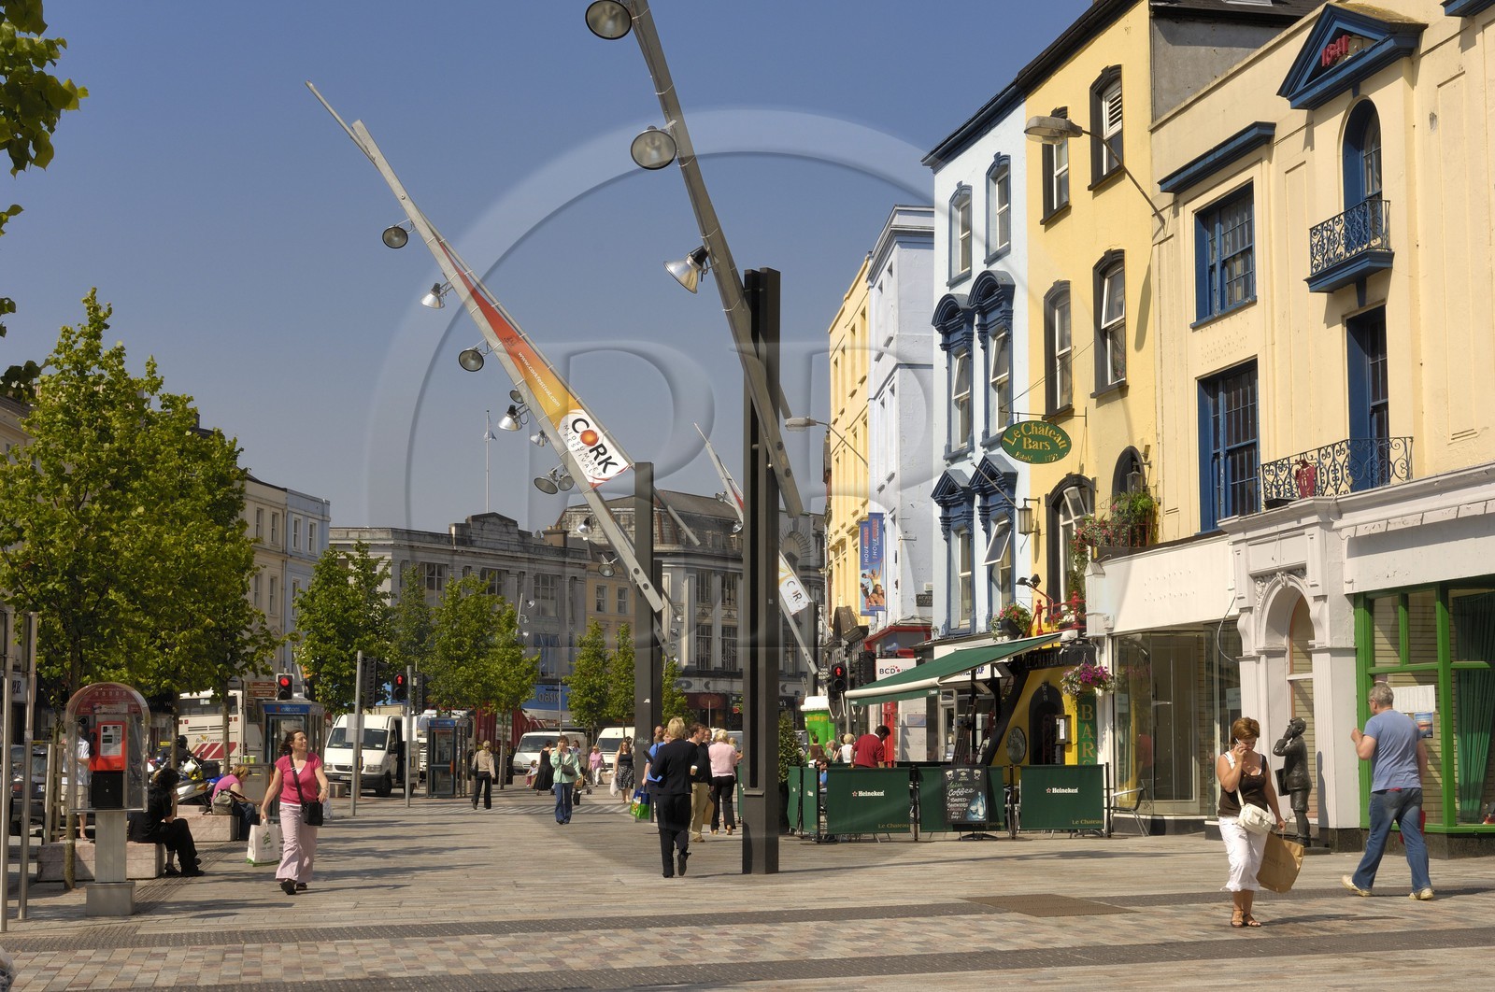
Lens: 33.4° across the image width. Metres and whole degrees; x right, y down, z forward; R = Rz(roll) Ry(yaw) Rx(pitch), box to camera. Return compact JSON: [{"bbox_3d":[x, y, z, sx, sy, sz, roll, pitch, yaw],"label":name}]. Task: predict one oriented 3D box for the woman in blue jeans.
[{"bbox_3d":[-3.392,5.316,46.576,0.550,1.618,0.420,1,-6,-6],"label":"woman in blue jeans"}]

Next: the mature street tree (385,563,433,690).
[{"bbox_3d":[-10.408,5.658,76.824,2.000,7.114,2.000,0,-6,0],"label":"mature street tree"}]

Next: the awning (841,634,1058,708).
[{"bbox_3d":[3.349,2.929,41.717,2.252,1.053,6.737,1,-6,-11],"label":"awning"}]

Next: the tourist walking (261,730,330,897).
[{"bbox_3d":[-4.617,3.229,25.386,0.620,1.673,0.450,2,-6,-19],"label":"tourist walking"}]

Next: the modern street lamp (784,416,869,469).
[{"bbox_3d":[2.088,-1.407,65.428,2.294,1.366,0.350,0,-6,-3],"label":"modern street lamp"}]

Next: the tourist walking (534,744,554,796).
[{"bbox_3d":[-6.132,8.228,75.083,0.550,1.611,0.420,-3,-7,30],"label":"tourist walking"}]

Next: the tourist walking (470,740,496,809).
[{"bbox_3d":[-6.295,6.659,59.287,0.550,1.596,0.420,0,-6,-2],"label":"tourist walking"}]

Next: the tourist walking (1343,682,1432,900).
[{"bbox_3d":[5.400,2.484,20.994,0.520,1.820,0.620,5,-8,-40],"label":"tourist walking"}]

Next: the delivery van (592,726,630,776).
[{"bbox_3d":[-6.337,12.601,121.630,2.000,2.450,5.200,0,-6,0],"label":"delivery van"}]

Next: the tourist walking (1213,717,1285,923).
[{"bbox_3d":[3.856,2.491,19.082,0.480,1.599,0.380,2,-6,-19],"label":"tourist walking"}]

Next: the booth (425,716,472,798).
[{"bbox_3d":[-8.665,7.553,71.819,0.900,2.289,0.900,-2,-6,16],"label":"booth"}]

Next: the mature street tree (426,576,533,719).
[{"bbox_3d":[-8.797,6.222,82.798,3.623,7.213,3.300,0,-6,0],"label":"mature street tree"}]

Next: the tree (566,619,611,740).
[{"bbox_3d":[-6.469,8.359,101.176,1.950,6.700,1.950,0,-6,0],"label":"tree"}]

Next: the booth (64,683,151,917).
[{"bbox_3d":[-5.781,2.750,22.557,0.740,2.086,0.580,1,-6,-12],"label":"booth"}]

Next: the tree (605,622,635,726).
[{"bbox_3d":[-5.221,8.693,104.660,1.750,6.727,1.750,0,-6,0],"label":"tree"}]

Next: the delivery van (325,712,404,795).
[{"bbox_3d":[-12.090,8.410,80.540,2.000,2.500,5.100,0,-6,4],"label":"delivery van"}]

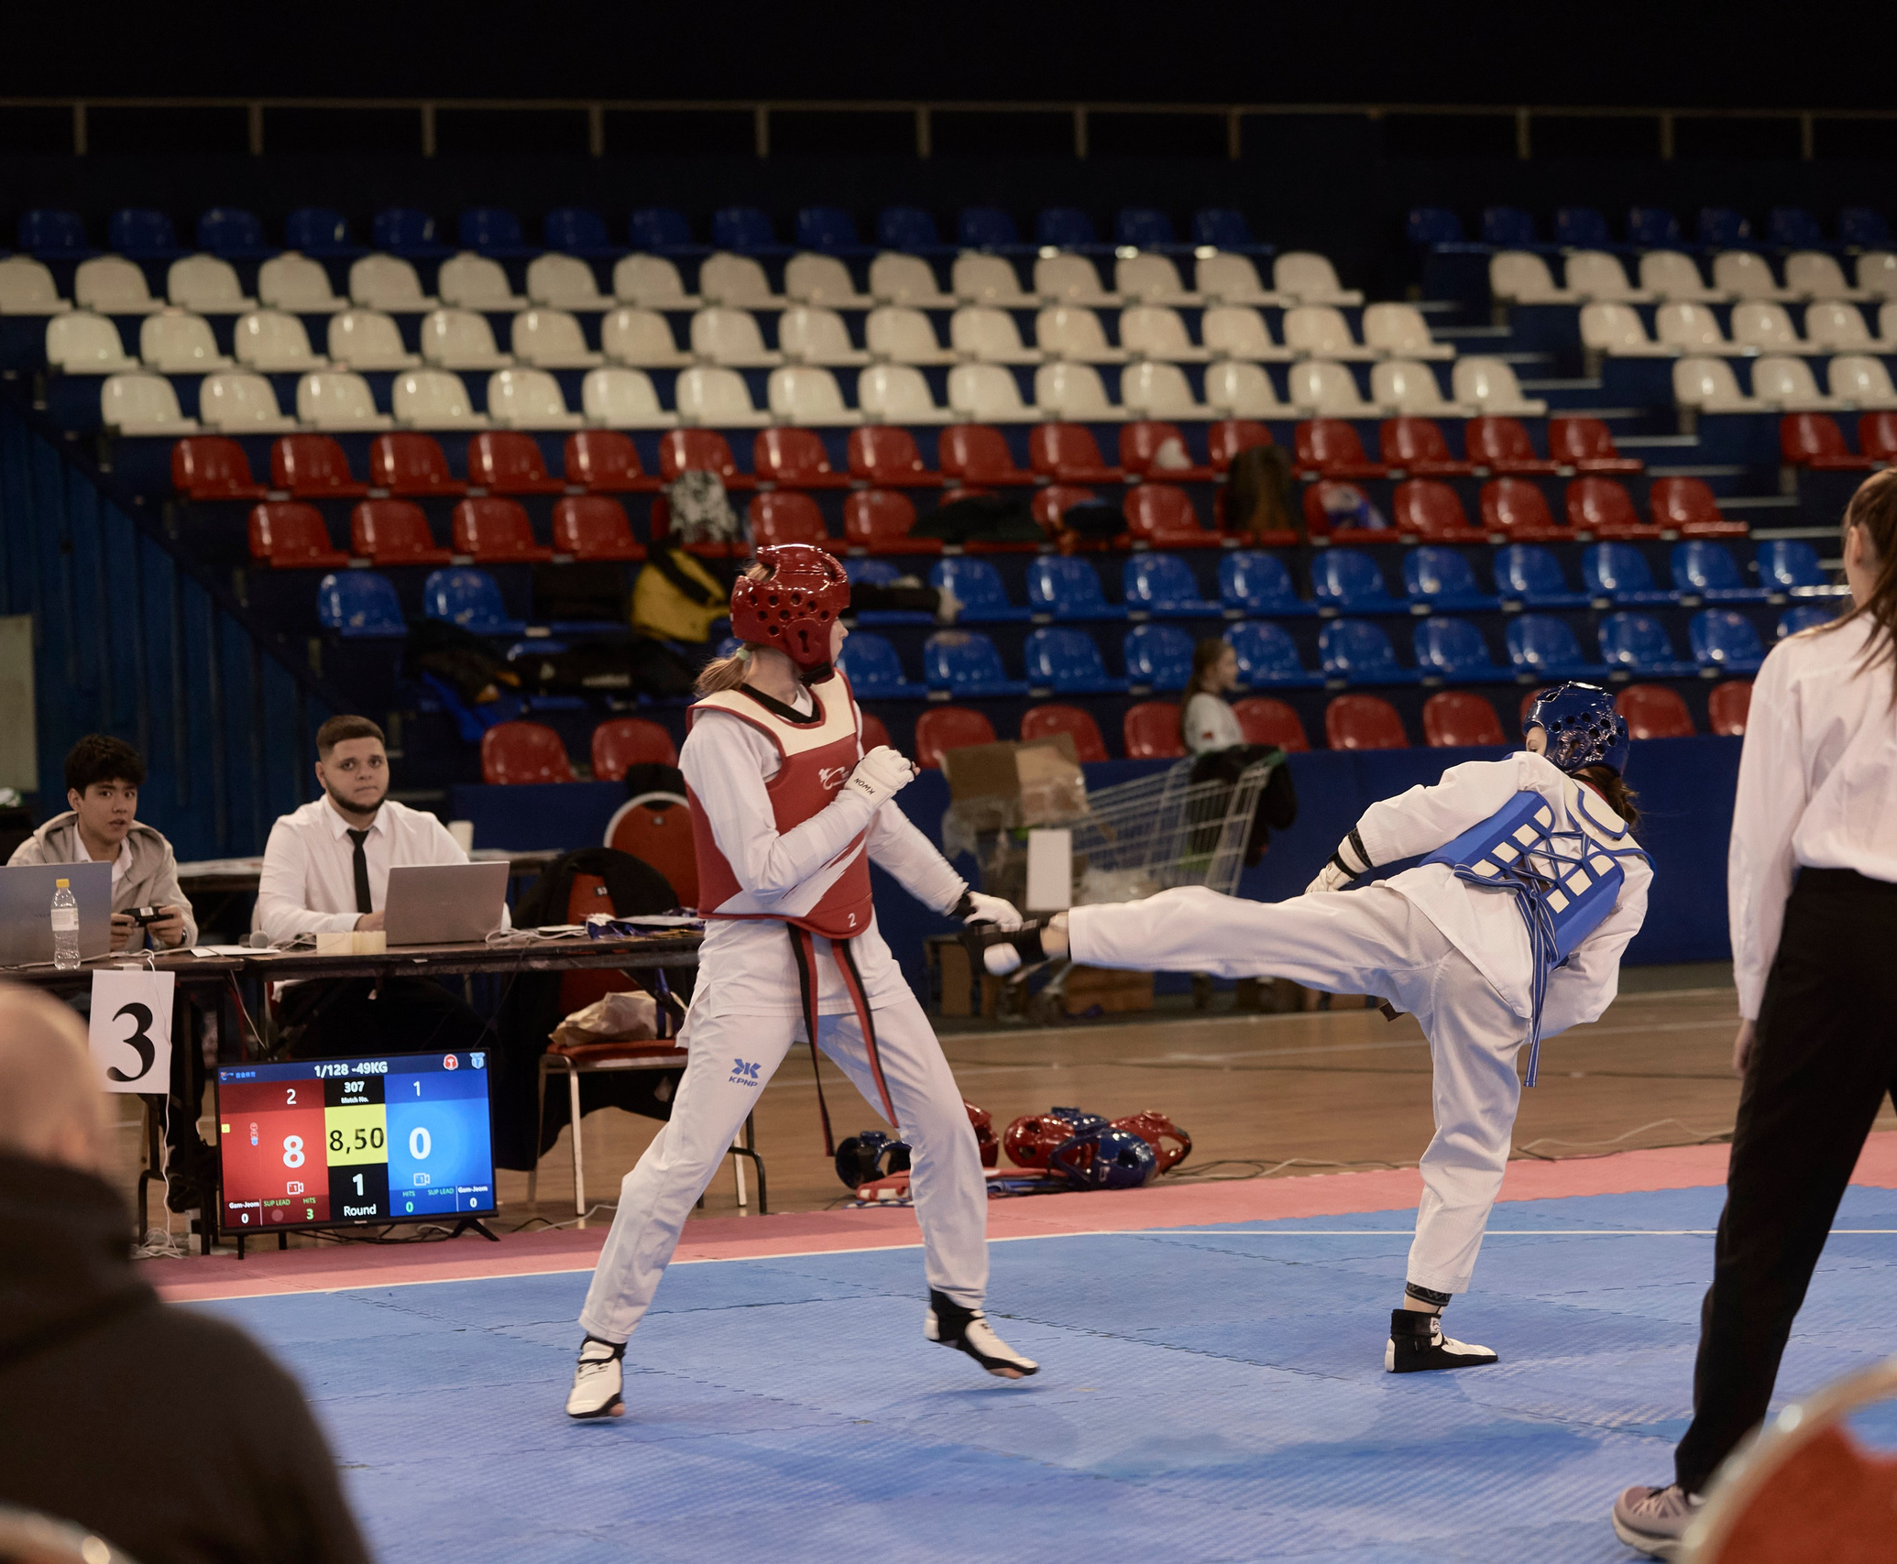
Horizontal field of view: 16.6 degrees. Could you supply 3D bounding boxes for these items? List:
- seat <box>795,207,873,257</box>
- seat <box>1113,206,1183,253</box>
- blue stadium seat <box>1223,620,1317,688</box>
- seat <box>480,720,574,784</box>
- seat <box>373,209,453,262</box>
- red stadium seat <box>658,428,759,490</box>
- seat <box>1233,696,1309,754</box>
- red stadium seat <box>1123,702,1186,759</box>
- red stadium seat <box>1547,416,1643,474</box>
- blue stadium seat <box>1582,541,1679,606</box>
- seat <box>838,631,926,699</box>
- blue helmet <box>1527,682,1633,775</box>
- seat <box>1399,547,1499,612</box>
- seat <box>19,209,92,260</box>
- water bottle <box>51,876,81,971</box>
[{"bbox_3d":[-0.572,-2.874,34.037,0.370,0.277,0.350,-2,2,-25],"label":"seat"},{"bbox_3d":[1.102,-2.887,34.322,0.360,0.285,0.375,-2,2,-25],"label":"seat"},{"bbox_3d":[1.486,-0.576,29.227,0.395,0.295,0.360,-2,2,-25],"label":"blue stadium seat"},{"bbox_3d":[-1.617,-0.094,25.477,0.420,0.310,0.380,-2,2,-26],"label":"seat"},{"bbox_3d":[-2.819,-2.898,34.518,0.405,0.295,0.350,-2,2,-26],"label":"seat"},{"bbox_3d":[-1.103,-1.474,29.716,0.420,0.300,0.380,-2,2,-26],"label":"red stadium seat"},{"bbox_3d":[1.390,-0.198,27.190,0.410,0.300,0.340,-2,1,-26],"label":"seat"},{"bbox_3d":[0.954,-0.199,26.670,0.370,0.290,0.345,-2,2,-25],"label":"red stadium seat"},{"bbox_3d":[3.150,-1.643,31.780,0.370,0.290,0.345,-2,2,-25],"label":"red stadium seat"},{"bbox_3d":[3.075,-0.939,29.250,0.360,0.285,0.375,-2,2,-25],"label":"blue stadium seat"},{"bbox_3d":[-0.310,-0.475,27.080,0.420,0.300,0.380,-2,2,-26],"label":"seat"},{"bbox_3d":[1.246,-0.089,12.900,0.245,0.250,0.210,2,-15,0],"label":"blue helmet"},{"bbox_3d":[2.306,-0.938,29.739,0.410,0.300,0.340,-2,1,-26],"label":"seat"},{"bbox_3d":[-4.379,-2.714,32.251,0.370,0.277,0.350,-2,2,-25],"label":"seat"},{"bbox_3d":[-2.078,0.336,15.350,0.064,0.216,0.064,-2,2,-25],"label":"water bottle"}]

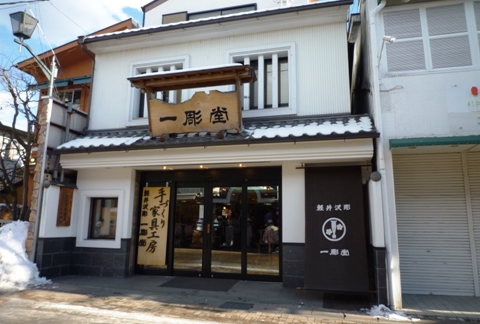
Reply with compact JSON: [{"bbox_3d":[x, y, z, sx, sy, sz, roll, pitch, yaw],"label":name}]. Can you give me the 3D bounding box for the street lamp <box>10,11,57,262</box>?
[{"bbox_3d":[-4.474,-0.285,7.260,0.490,5.733,1.225,-2,-10,16],"label":"street lamp"}]

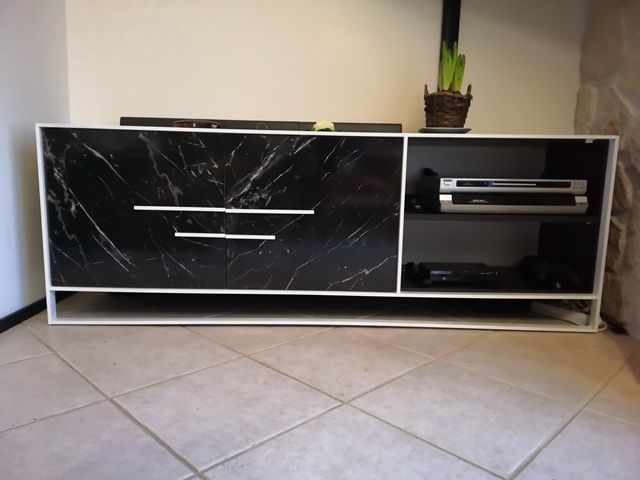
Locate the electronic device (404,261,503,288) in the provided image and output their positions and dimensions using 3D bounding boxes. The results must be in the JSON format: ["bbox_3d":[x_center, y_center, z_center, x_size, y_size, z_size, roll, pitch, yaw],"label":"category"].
[{"bbox_3d":[0.436,0.102,1.629,0.265,0.044,0.170,1,9,-1],"label":"electronic device"}]

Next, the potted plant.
[{"bbox_3d":[0.384,-0.460,1.490,0.143,0.254,0.135,1,9,-1],"label":"potted plant"}]

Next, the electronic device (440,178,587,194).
[{"bbox_3d":[0.562,-0.174,1.569,0.430,0.043,0.240,1,9,-1],"label":"electronic device"}]

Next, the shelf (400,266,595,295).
[{"bbox_3d":[0.514,0.134,1.638,0.565,0.020,0.375,1,9,-1],"label":"shelf"}]

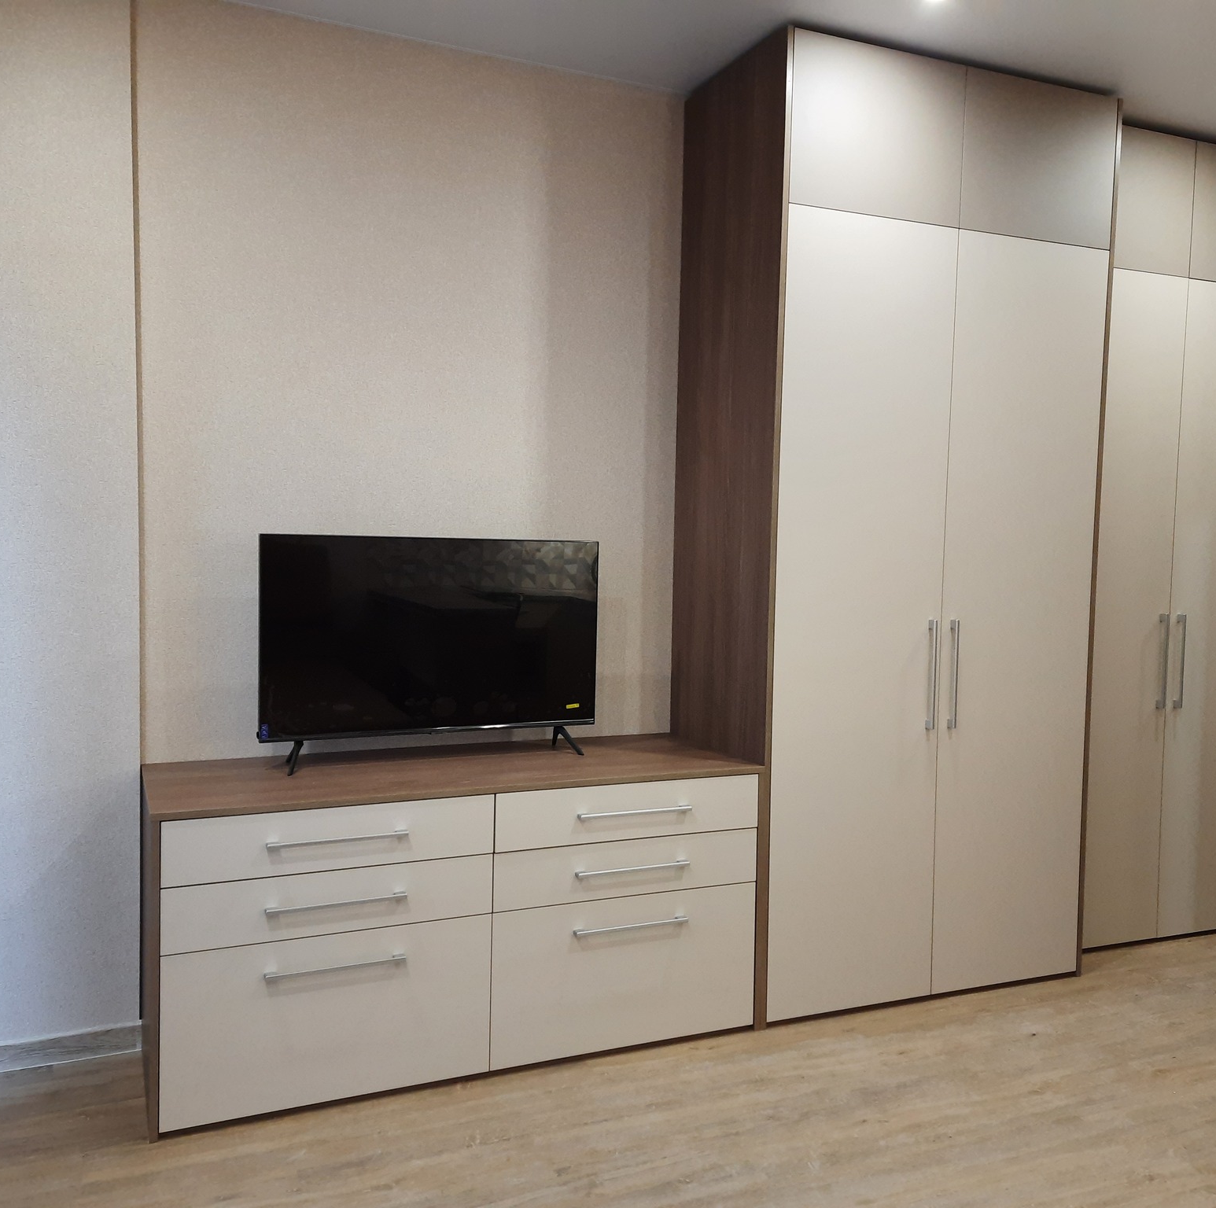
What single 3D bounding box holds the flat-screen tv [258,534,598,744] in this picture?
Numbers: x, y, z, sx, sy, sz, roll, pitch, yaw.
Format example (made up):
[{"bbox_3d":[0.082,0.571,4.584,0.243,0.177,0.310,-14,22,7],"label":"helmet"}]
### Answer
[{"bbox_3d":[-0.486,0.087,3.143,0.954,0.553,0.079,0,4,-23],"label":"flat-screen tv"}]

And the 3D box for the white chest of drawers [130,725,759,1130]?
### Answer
[{"bbox_3d":[-0.411,0.821,3.085,1.592,0.753,0.605,0,4,-23],"label":"white chest of drawers"}]

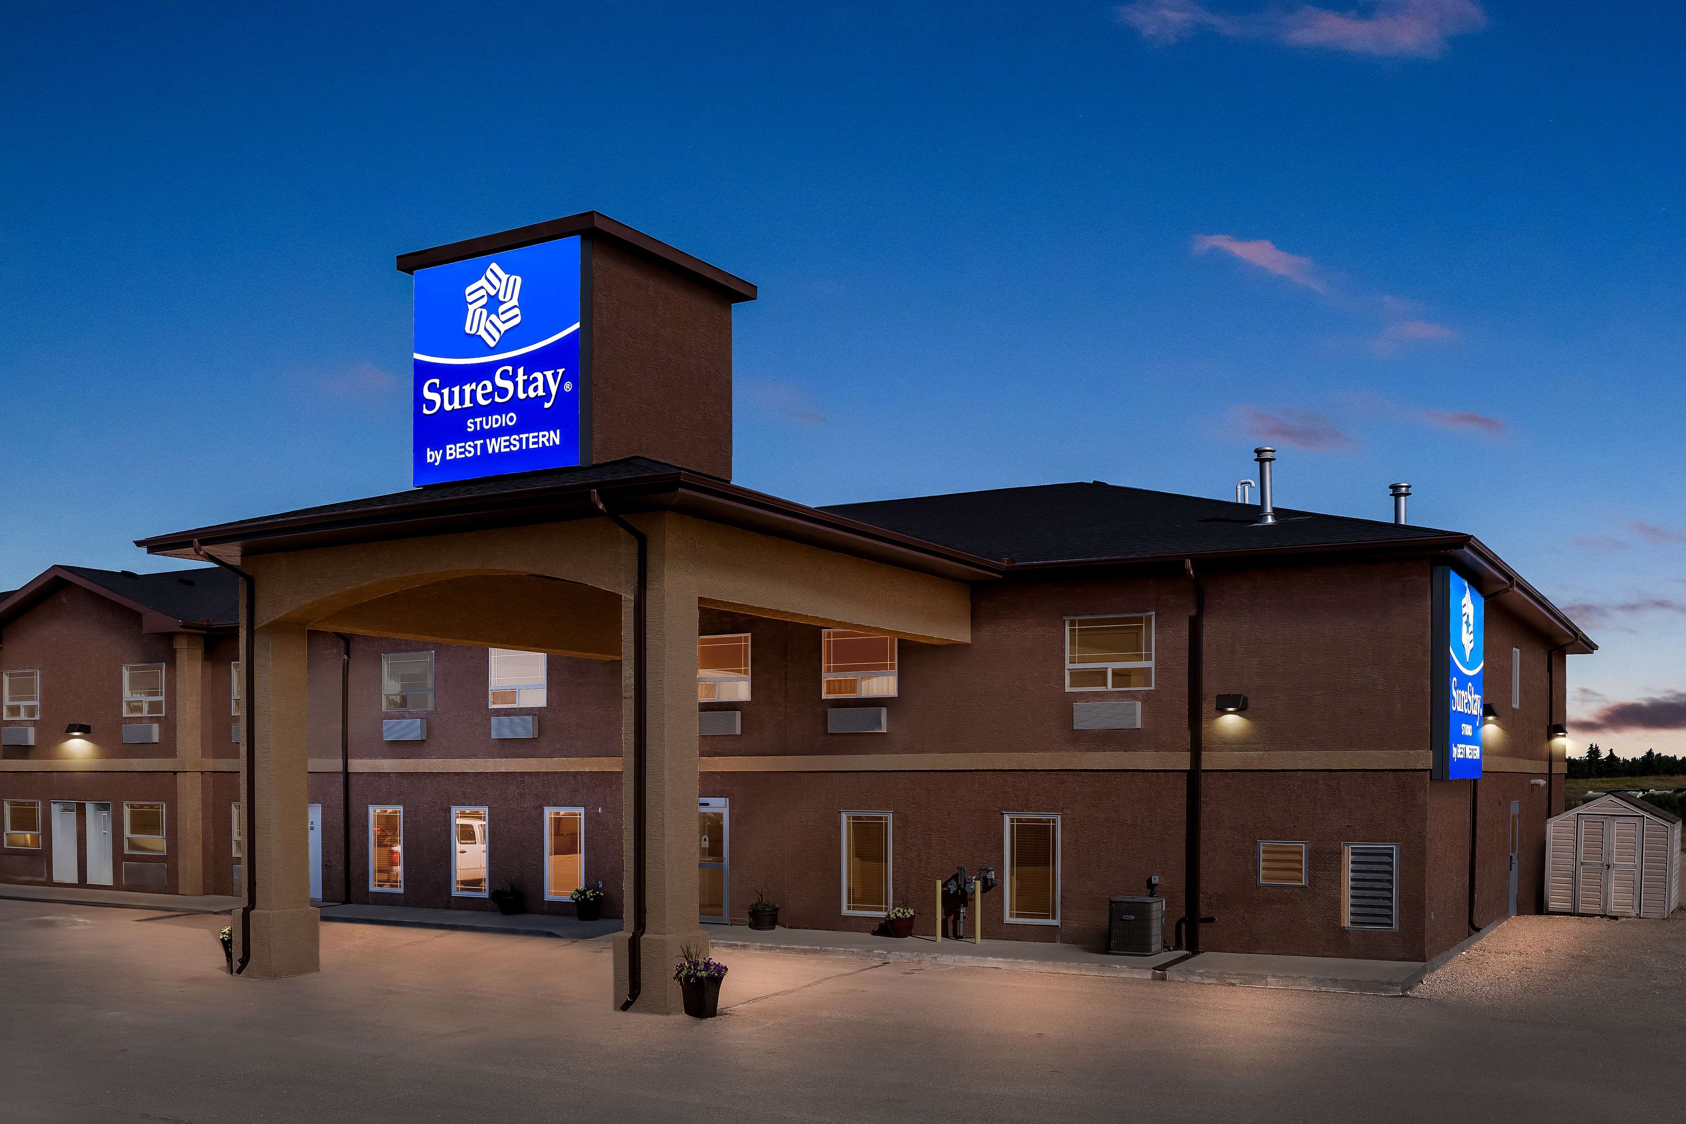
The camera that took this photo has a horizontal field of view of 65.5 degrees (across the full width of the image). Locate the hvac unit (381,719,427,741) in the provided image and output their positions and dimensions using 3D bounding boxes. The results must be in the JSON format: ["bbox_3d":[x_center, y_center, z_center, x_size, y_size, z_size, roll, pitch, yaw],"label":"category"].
[{"bbox_3d":[-9.219,3.547,27.611,1.050,0.430,0.190,-2,-5,25],"label":"hvac unit"}]

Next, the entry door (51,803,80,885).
[{"bbox_3d":[-18.924,6.829,31.903,0.980,2.030,0.080,-2,-4,26],"label":"entry door"}]

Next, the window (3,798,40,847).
[{"bbox_3d":[-20.589,6.586,32.905,1.470,1.220,0.120,-2,-5,25],"label":"window"}]

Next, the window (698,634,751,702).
[{"bbox_3d":[-2.333,1.980,24.324,1.460,1.230,0.100,-2,-4,26],"label":"window"}]

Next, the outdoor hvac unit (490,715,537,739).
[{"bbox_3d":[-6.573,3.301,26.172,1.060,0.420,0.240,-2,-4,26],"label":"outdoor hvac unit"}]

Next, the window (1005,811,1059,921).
[{"bbox_3d":[3.178,5.163,22.035,0.940,1.840,0.120,-2,-5,25],"label":"window"}]

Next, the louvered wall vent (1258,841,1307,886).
[{"bbox_3d":[6.667,4.586,19.900,0.740,0.680,0.100,-3,-5,28],"label":"louvered wall vent"}]

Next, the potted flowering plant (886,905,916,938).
[{"bbox_3d":[0.942,5.840,21.300,0.480,0.540,0.480,0,-5,0],"label":"potted flowering plant"}]

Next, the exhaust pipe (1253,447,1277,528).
[{"bbox_3d":[6.922,-1.232,21.500,0.360,1.290,0.360,-2,-4,26],"label":"exhaust pipe"}]

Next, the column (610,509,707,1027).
[{"bbox_3d":[-2.157,2.310,15.600,0.780,5.700,0.780,-3,-5,30],"label":"column"}]

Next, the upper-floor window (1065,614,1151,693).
[{"bbox_3d":[4.106,1.409,20.285,1.337,1.159,0.120,-2,-5,27],"label":"upper-floor window"}]

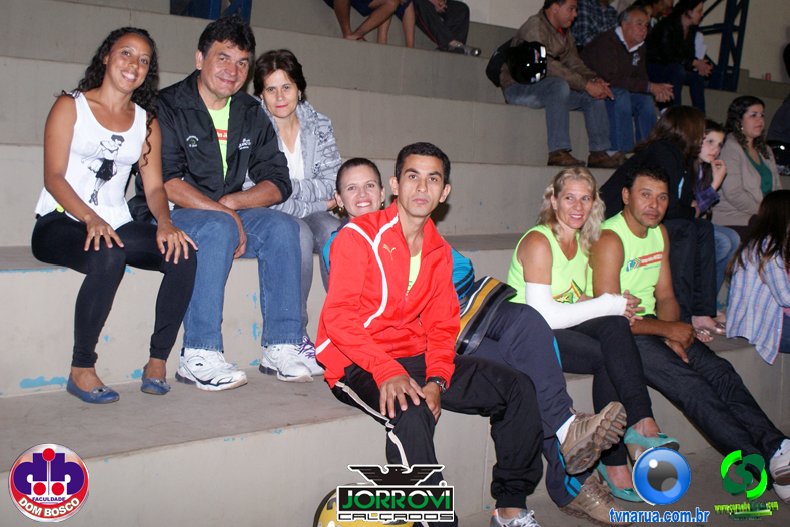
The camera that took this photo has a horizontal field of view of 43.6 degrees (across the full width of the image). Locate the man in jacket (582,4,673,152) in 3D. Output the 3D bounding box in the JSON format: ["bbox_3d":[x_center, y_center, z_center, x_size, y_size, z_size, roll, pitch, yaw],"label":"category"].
[{"bbox_3d":[1.707,-1.308,7.350,0.550,1.200,0.750,-2,7,-38],"label":"man in jacket"}]

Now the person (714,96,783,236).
[{"bbox_3d":[2.270,-0.378,6.040,0.520,1.260,0.720,-2,7,-33],"label":"person"}]

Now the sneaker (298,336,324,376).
[{"bbox_3d":[-0.332,0.343,3.678,0.100,0.116,0.265,-1,7,-28],"label":"sneaker"}]

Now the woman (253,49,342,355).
[{"bbox_3d":[-0.392,-0.216,3.789,0.500,1.200,0.650,-1,7,-30],"label":"woman"}]

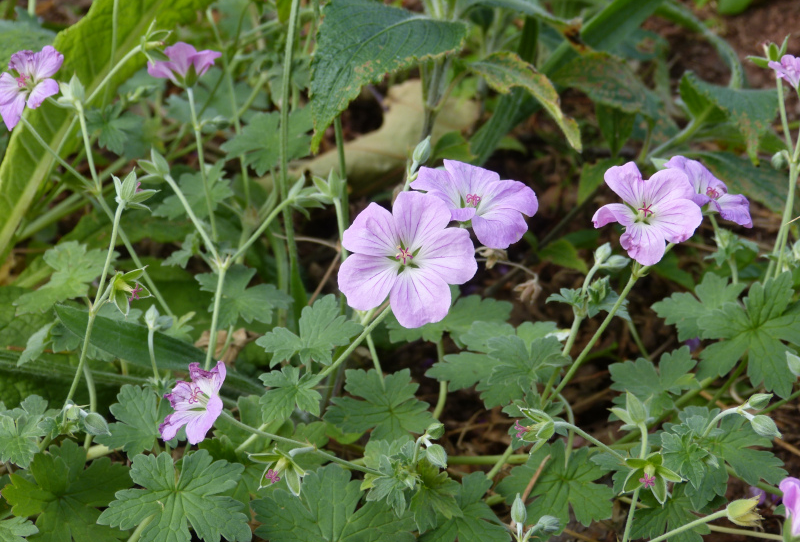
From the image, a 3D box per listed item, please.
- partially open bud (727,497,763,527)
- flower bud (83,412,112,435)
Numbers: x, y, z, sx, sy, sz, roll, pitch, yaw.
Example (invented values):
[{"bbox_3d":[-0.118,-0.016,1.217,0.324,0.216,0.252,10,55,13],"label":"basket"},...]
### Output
[{"bbox_3d":[0.098,0.069,0.455,0.010,0.009,0.009,-6,0,8],"label":"partially open bud"},{"bbox_3d":[-0.095,0.048,0.500,0.010,0.006,0.006,37,0,6],"label":"flower bud"}]

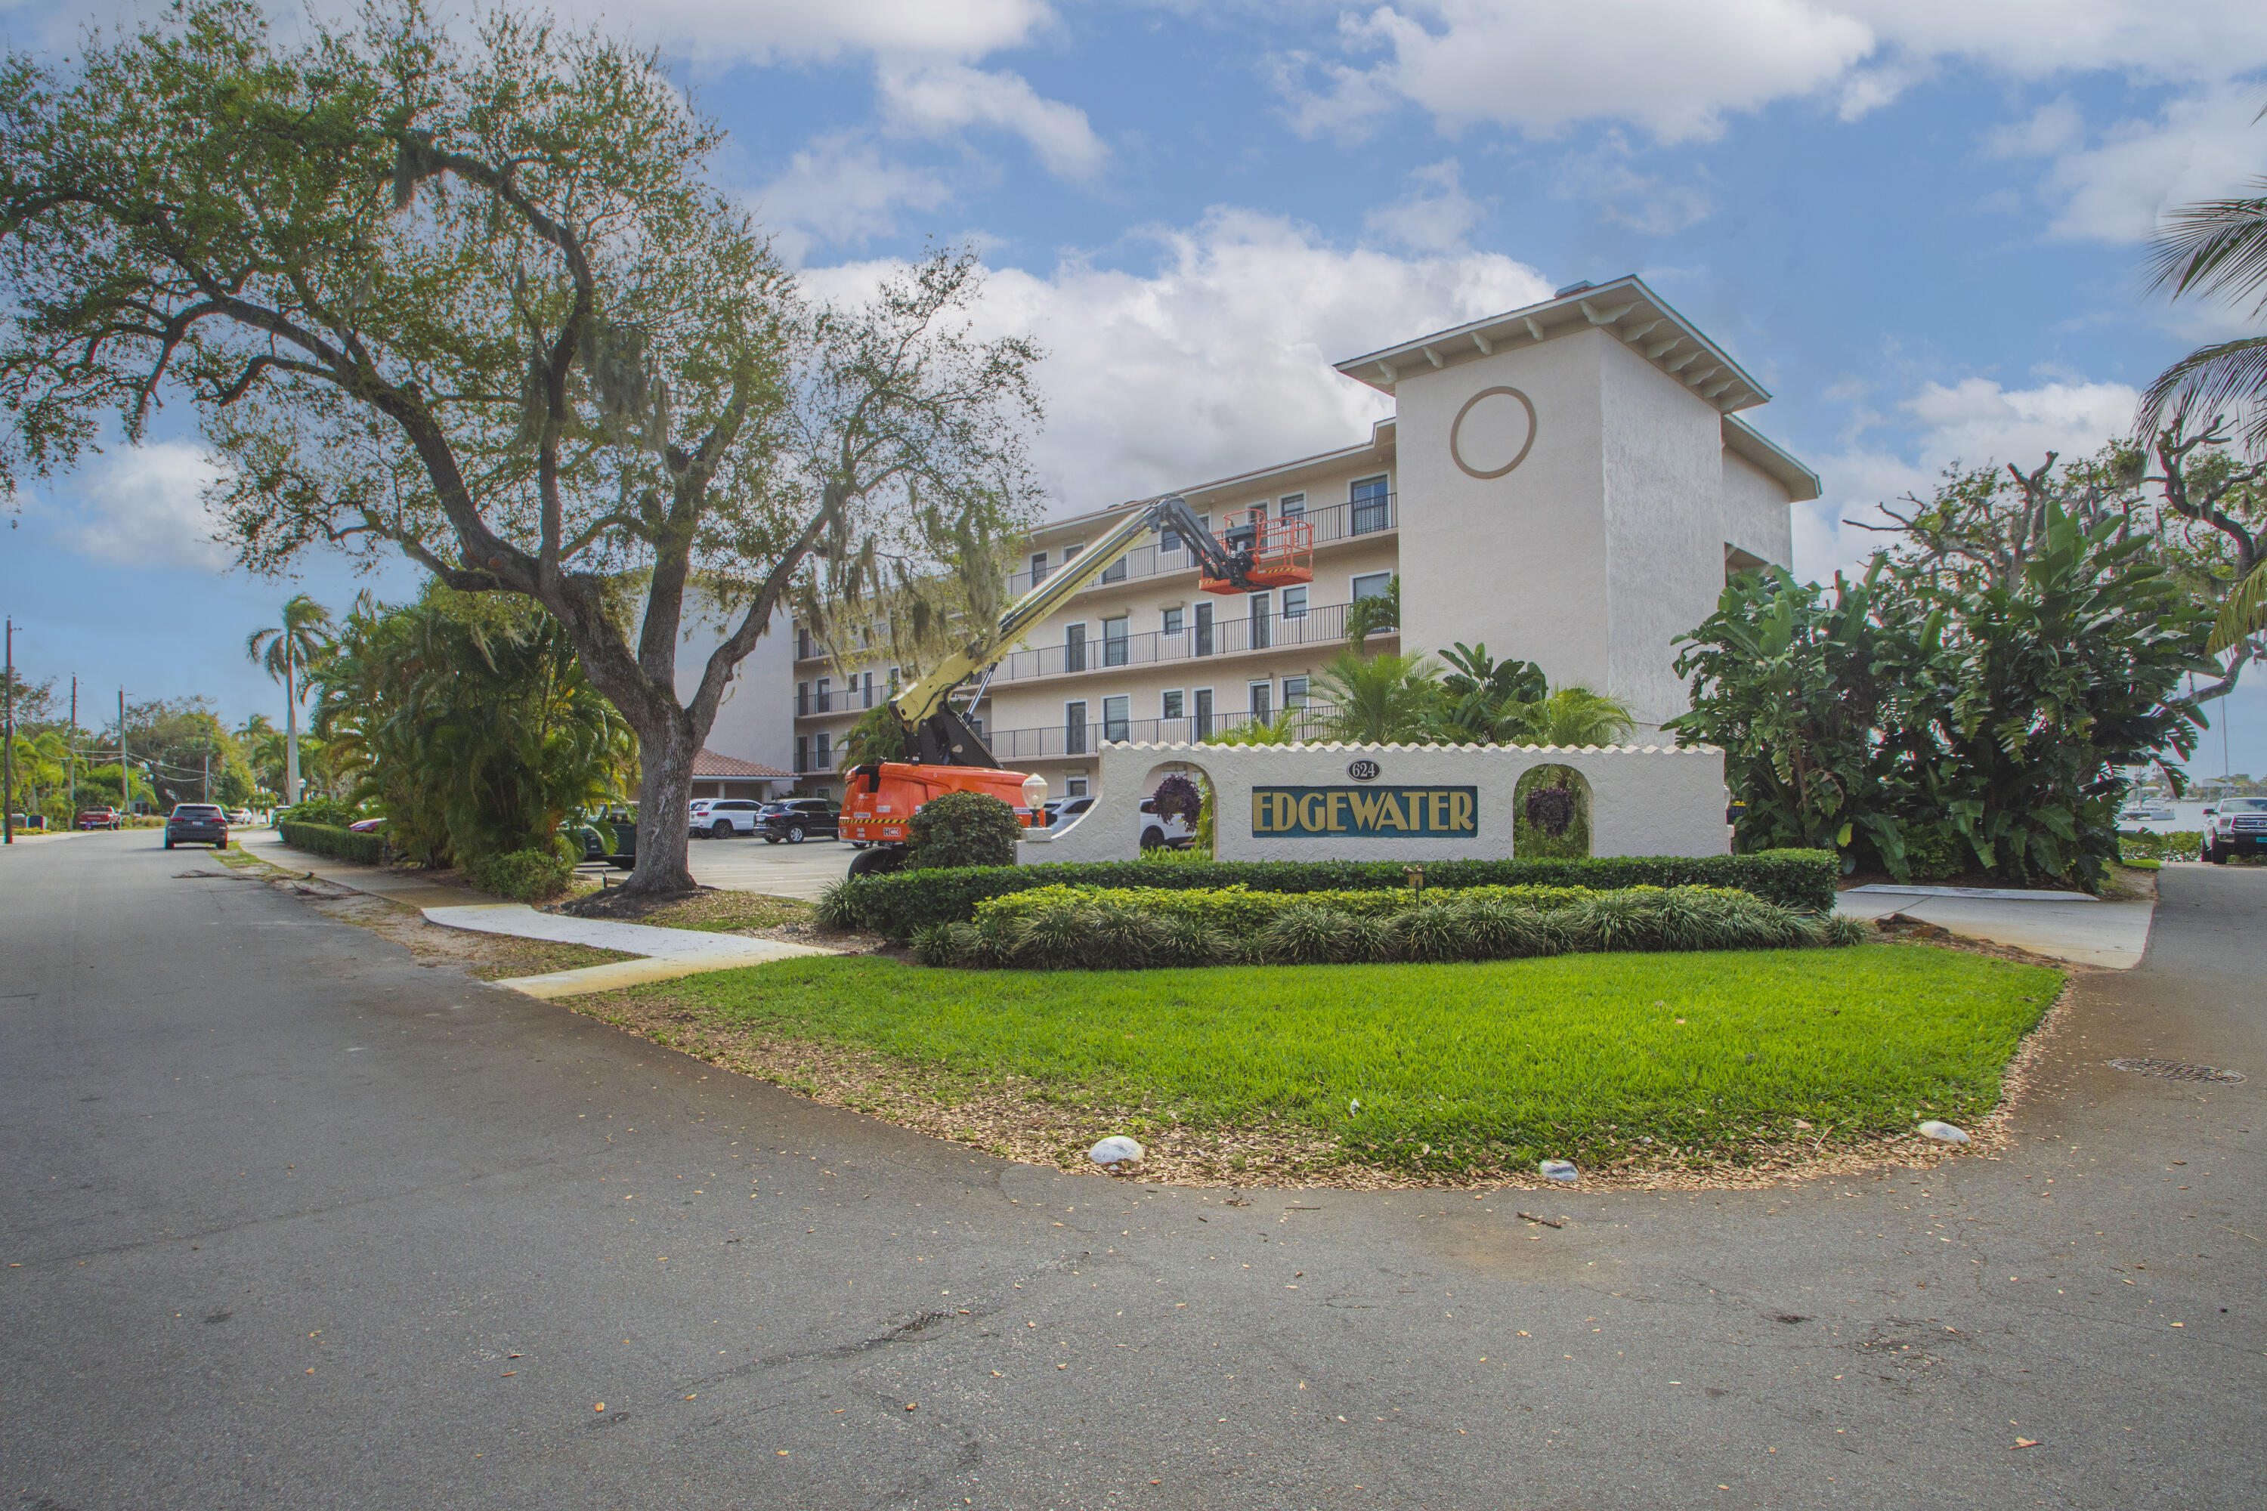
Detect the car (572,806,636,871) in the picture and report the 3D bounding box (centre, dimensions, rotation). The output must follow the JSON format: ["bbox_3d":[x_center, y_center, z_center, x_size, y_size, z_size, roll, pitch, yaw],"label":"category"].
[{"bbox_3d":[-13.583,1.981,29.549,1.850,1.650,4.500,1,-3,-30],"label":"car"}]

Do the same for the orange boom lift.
[{"bbox_3d":[-0.900,-1.345,21.900,9.400,7.700,2.700,0,-2,-28],"label":"orange boom lift"}]

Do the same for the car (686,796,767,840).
[{"bbox_3d":[-17.676,2.796,51.236,1.950,1.770,4.800,-3,-3,44],"label":"car"}]

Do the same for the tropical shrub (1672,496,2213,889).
[{"bbox_3d":[15.900,-1.131,22.600,9.000,7.300,4.800,-2,-2,27],"label":"tropical shrub"}]

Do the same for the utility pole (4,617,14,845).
[{"bbox_3d":[-51.600,-1.150,52.000,0.400,10.400,0.400,-2,-3,45],"label":"utility pole"}]

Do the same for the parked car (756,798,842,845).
[{"bbox_3d":[-12.877,2.568,45.739,1.960,1.760,4.950,-3,-3,44],"label":"parked car"}]

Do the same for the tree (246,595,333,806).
[{"bbox_3d":[-48.395,-2.478,65.000,4.300,13.800,4.300,1,-2,-37],"label":"tree"}]

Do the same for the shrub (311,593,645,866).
[{"bbox_3d":[-15.605,-0.482,26.946,6.000,6.400,5.300,-3,-3,44],"label":"shrub"}]

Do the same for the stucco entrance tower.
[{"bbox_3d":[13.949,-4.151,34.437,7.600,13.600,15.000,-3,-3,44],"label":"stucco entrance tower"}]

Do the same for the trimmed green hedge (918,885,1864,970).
[{"bbox_3d":[2.414,1.553,10.846,8.500,0.620,1.700,0,-2,-3],"label":"trimmed green hedge"}]

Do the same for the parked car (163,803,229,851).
[{"bbox_3d":[-37.976,2.793,45.839,1.950,1.770,4.800,1,-3,-41],"label":"parked car"}]

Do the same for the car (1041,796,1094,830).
[{"bbox_3d":[-1.150,2.123,35.300,1.900,1.680,4.700,-2,-3,43],"label":"car"}]

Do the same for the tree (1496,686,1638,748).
[{"bbox_3d":[7.488,0.567,19.600,2.400,3.560,2.400,-1,-2,0],"label":"tree"}]

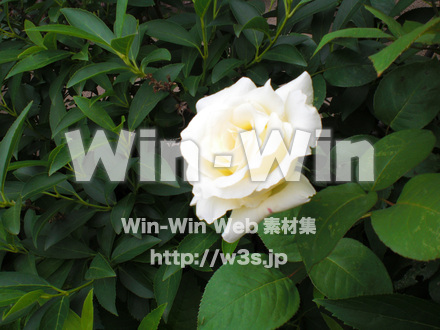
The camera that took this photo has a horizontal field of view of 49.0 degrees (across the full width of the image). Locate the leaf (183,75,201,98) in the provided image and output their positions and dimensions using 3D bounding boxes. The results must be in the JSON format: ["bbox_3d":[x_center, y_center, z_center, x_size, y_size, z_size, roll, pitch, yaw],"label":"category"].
[{"bbox_3d":[-0.032,-0.093,0.562,0.021,0.010,0.034,-5,64,-2],"label":"leaf"}]

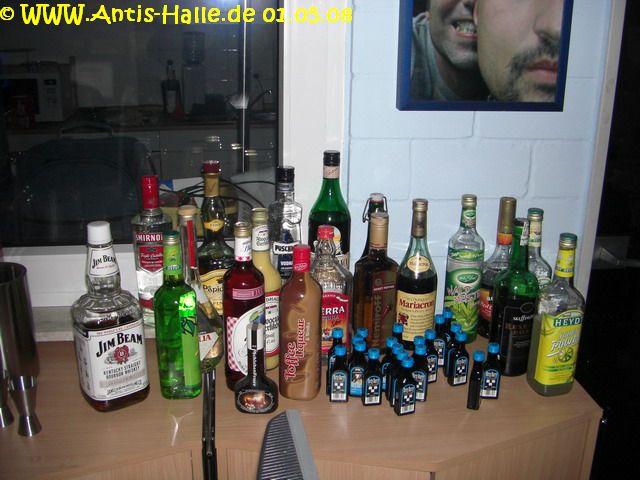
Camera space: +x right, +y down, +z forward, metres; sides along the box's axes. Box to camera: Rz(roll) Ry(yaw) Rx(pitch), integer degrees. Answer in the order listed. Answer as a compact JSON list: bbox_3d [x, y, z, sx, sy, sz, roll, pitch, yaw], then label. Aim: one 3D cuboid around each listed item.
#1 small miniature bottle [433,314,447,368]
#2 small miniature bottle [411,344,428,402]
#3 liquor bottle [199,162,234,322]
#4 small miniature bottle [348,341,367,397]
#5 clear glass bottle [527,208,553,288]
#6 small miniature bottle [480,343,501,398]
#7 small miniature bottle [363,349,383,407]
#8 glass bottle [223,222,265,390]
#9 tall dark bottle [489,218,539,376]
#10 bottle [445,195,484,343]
[{"bbox_3d":[0.221,0.189,1.311,0.029,0.097,0.021,-4,17,-17],"label":"small miniature bottle"},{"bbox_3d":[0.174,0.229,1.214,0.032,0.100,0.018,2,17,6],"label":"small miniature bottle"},{"bbox_3d":[-0.214,0.004,1.428,0.084,0.332,0.084,-7,18,-24],"label":"liquor bottle"},{"bbox_3d":[0.068,0.222,1.208,0.030,0.097,0.019,4,18,11],"label":"small miniature bottle"},{"bbox_3d":[0.399,0.083,1.348,0.074,0.285,0.074,-2,18,-10],"label":"clear glass bottle"},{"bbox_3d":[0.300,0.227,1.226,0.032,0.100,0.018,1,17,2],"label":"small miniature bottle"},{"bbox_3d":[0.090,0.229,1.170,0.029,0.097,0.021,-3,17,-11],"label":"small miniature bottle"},{"bbox_3d":[-0.137,0.116,1.244,0.075,0.294,0.075,0,17,0],"label":"glass bottle"},{"bbox_3d":[0.358,0.103,1.279,0.078,0.285,0.078,-3,17,-13],"label":"tall dark bottle"},{"bbox_3d":[0.301,0.059,1.445,0.075,0.296,0.075,-2,17,-8],"label":"bottle"}]

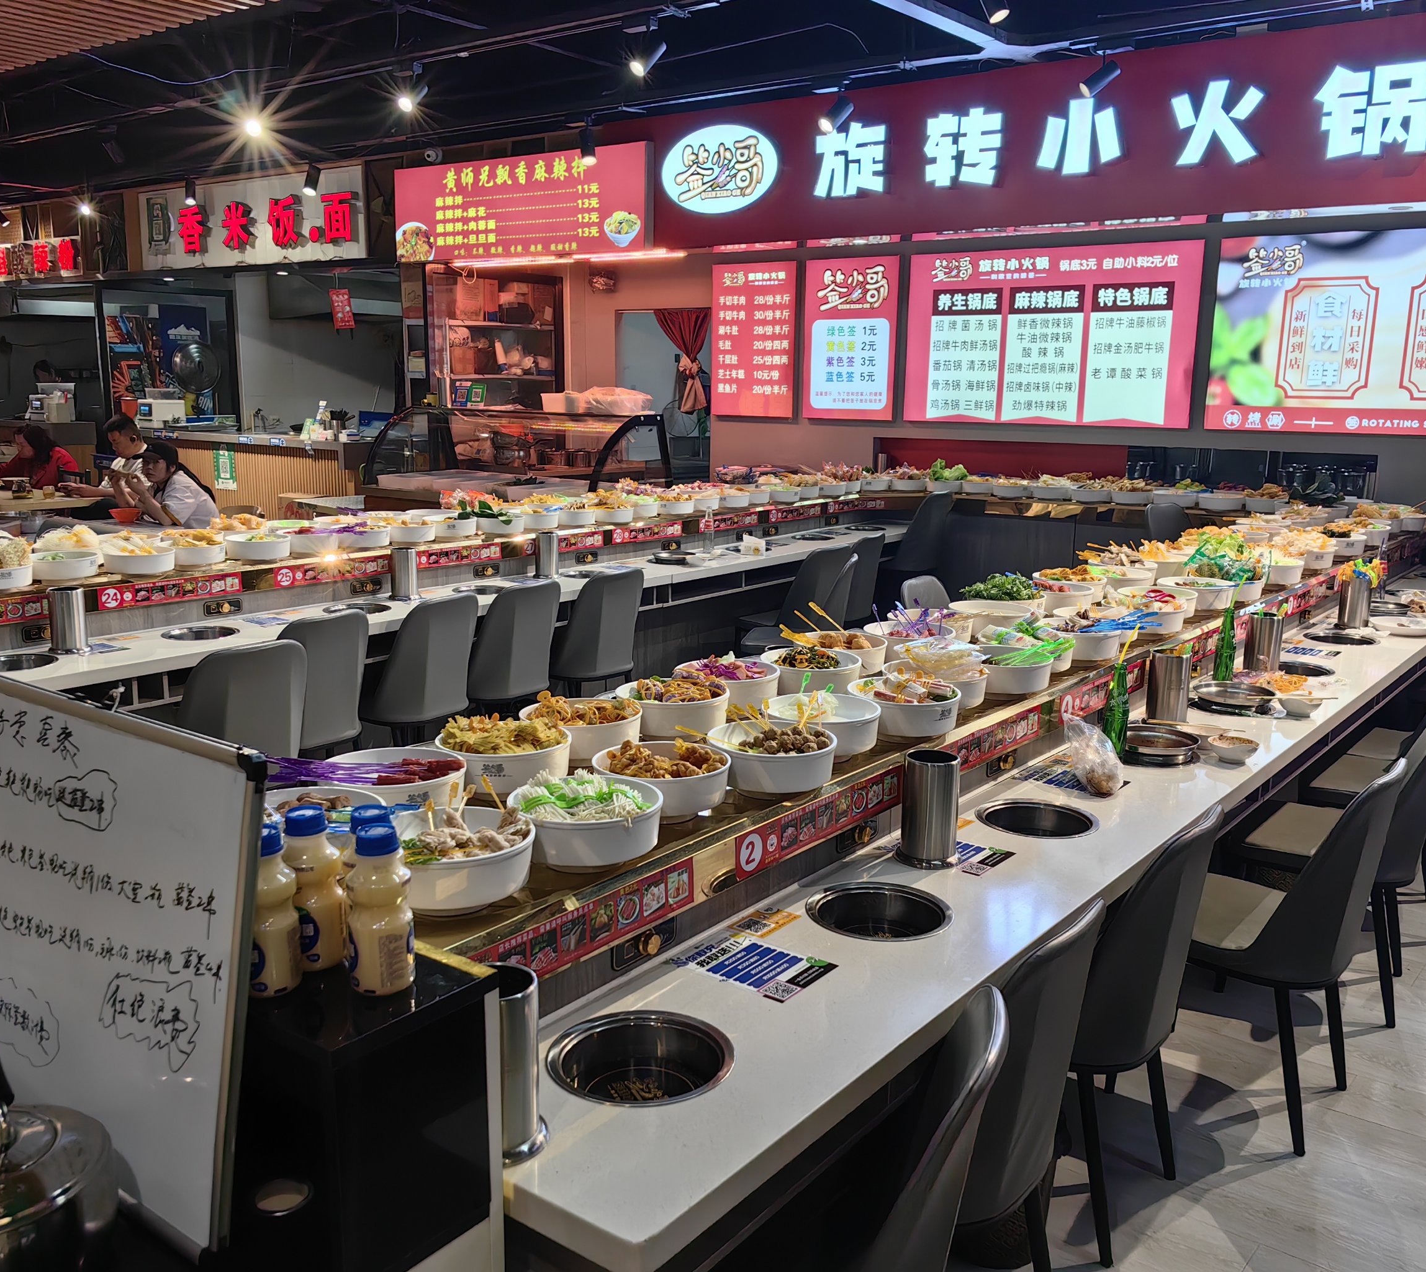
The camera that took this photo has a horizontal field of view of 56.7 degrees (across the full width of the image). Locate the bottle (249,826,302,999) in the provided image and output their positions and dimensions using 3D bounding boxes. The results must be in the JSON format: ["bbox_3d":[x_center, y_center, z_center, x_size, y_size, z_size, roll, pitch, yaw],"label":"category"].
[{"bbox_3d":[-0.471,0.287,1.399,0.069,0.171,0.069,9,14,37],"label":"bottle"}]

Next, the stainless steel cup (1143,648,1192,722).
[{"bbox_3d":[1.168,0.127,3.392,0.101,0.176,0.101,1,11,0],"label":"stainless steel cup"}]

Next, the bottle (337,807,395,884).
[{"bbox_3d":[-0.369,0.274,1.442,0.069,0.173,0.069,-2,11,-15],"label":"bottle"}]

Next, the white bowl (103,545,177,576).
[{"bbox_3d":[-1.943,-0.247,4.485,0.226,0.086,0.226,1,11,0],"label":"white bowl"}]

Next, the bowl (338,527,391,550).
[{"bbox_3d":[-1.454,-0.412,5.463,0.236,0.076,0.236,1,11,0],"label":"bowl"}]

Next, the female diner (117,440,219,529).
[{"bbox_3d":[-3.058,-0.488,7.466,0.770,1.190,0.500,-9,15,-41],"label":"female diner"}]

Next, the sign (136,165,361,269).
[{"bbox_3d":[-4.077,-3.594,11.477,3.338,0.697,0.120,10,14,37],"label":"sign"}]

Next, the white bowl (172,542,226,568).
[{"bbox_3d":[-1.825,-0.282,4.660,0.226,0.086,0.226,1,11,0],"label":"white bowl"}]

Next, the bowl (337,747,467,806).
[{"bbox_3d":[-0.502,0.238,2.088,0.227,0.070,0.227,1,11,0],"label":"bowl"}]

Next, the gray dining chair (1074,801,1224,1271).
[{"bbox_3d":[0.707,0.731,2.653,0.480,0.830,0.450,10,14,37],"label":"gray dining chair"}]

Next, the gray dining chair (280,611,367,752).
[{"bbox_3d":[-1.459,0.320,4.530,0.480,0.830,0.450,10,14,37],"label":"gray dining chair"}]

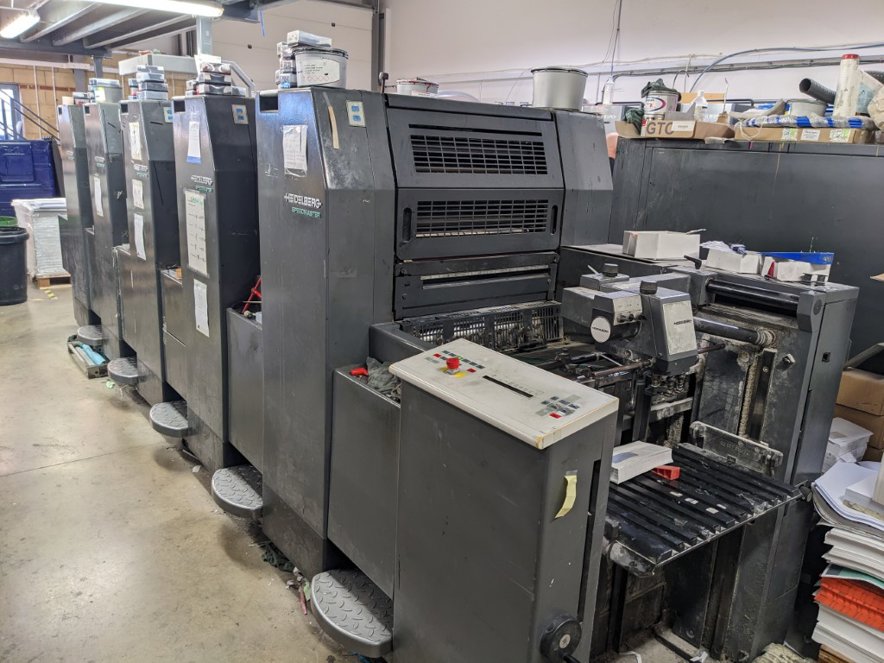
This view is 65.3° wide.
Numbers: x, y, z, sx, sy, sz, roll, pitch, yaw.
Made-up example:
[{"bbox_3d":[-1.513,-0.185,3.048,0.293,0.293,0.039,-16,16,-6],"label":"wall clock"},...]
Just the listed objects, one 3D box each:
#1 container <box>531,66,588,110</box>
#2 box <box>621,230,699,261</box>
[{"bbox_3d":[0.539,-1.119,3.229,0.262,0.178,0.262,3,15,-1],"label":"container"},{"bbox_3d":[0.959,-0.386,3.024,0.253,0.112,0.193,-9,19,-37],"label":"box"}]

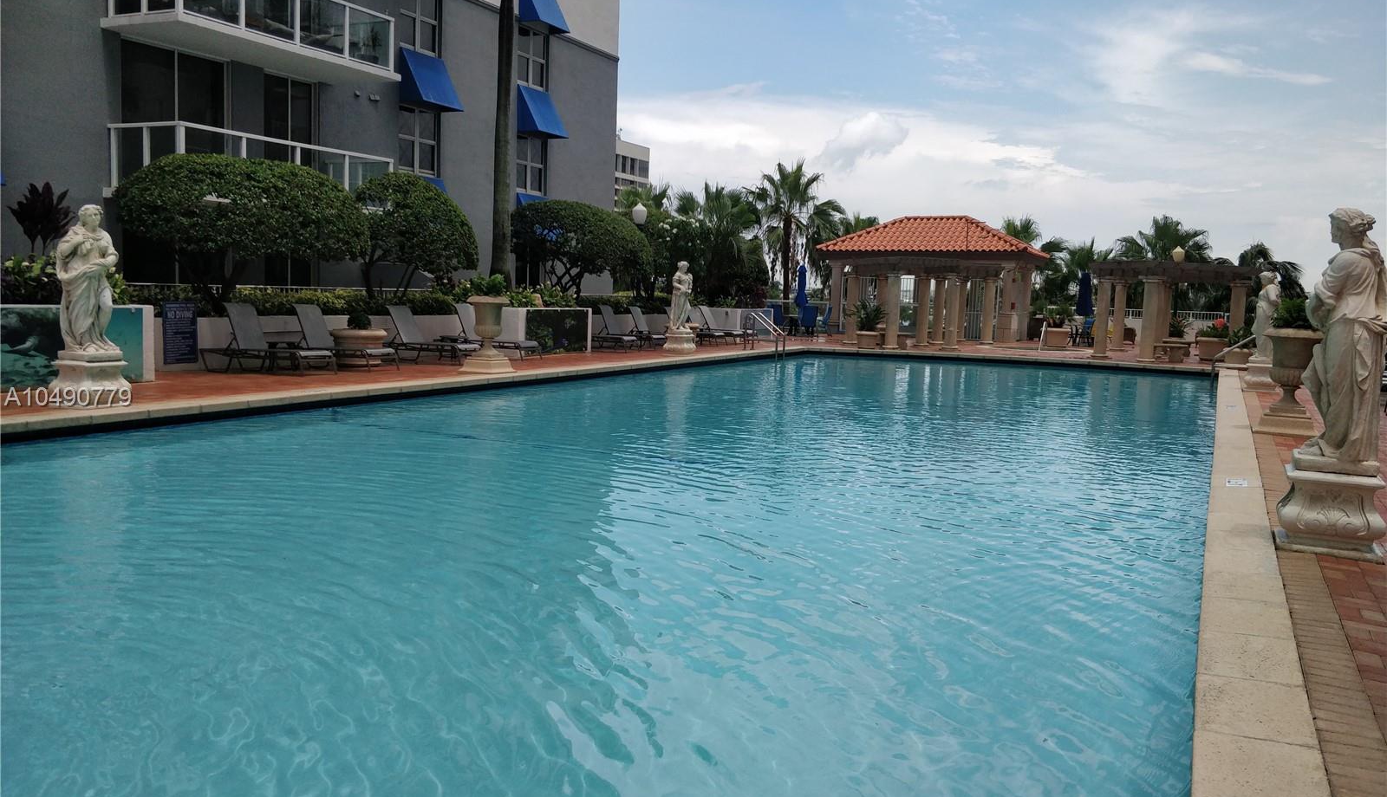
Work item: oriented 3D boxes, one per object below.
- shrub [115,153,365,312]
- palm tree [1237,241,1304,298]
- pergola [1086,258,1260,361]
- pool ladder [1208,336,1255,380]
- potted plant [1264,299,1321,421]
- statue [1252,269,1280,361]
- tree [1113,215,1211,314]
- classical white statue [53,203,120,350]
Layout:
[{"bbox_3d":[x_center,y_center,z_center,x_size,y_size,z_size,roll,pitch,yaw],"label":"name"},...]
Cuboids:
[{"bbox_3d":[-7.498,-2.732,15.900,3.600,2.650,4.000,6,8,28],"label":"shrub"},{"bbox_3d":[21.859,-4.215,36.500,2.700,3.900,2.700,6,8,28],"label":"palm tree"},{"bbox_3d":[12.628,-2.289,25.364,3.800,2.500,5.000,6,8,28],"label":"pergola"},{"bbox_3d":[10.405,-0.644,18.267,0.950,1.150,0.550,5,7,29],"label":"pool ladder"},{"bbox_3d":[7.211,-0.482,11.561,0.680,1.460,0.680,5,7,29],"label":"potted plant"},{"bbox_3d":[10.326,-1.441,17.180,0.480,1.600,0.500,6,8,28],"label":"statue"},{"bbox_3d":[17.544,-4.584,36.000,3.500,4.500,3.500,5,7,29],"label":"tree"},{"bbox_3d":[-6.608,-1.301,10.500,0.420,1.600,0.520,7,8,35],"label":"classical white statue"}]

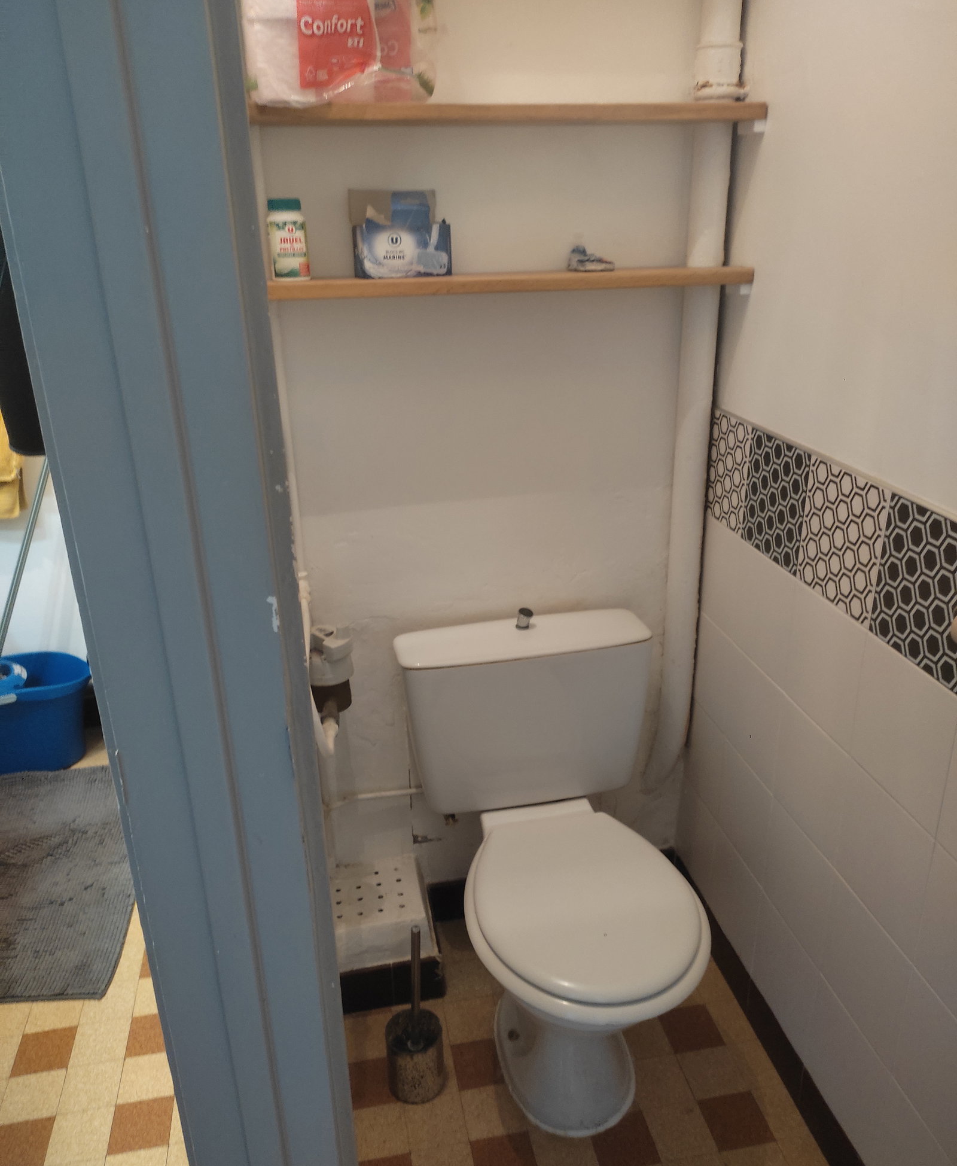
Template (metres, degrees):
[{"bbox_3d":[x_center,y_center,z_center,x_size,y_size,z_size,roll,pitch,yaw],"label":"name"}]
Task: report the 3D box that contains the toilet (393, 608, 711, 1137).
[{"bbox_3d":[0.132,0.501,1.631,0.440,0.775,0.645,-5,22,-10],"label":"toilet"}]

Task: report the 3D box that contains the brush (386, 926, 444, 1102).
[{"bbox_3d":[-0.113,0.727,1.658,0.100,0.345,0.100,-5,22,-9],"label":"brush"}]

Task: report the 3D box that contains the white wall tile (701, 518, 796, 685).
[{"bbox_3d":[0.475,0.026,1.695,0.010,0.200,0.345,-5,22,-9],"label":"white wall tile"}]

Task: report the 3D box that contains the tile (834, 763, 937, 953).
[{"bbox_3d":[0.564,0.381,1.335,0.010,0.200,0.200,-5,22,-9],"label":"tile"}]

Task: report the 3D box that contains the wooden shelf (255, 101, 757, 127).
[{"bbox_3d":[0.037,-0.723,1.486,0.809,0.024,0.143,-5,22,-9],"label":"wooden shelf"}]

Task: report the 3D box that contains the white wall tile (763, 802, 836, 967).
[{"bbox_3d":[0.536,0.501,1.611,0.010,0.200,0.200,-5,22,-10],"label":"white wall tile"}]

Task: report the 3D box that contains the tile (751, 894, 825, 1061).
[{"bbox_3d":[0.540,0.689,1.686,0.010,0.200,0.200,-5,22,-10],"label":"tile"}]

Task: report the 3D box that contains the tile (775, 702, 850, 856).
[{"bbox_3d":[0.528,0.309,1.518,0.010,0.200,0.200,-5,22,-9],"label":"tile"}]

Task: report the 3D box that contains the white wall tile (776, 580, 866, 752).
[{"bbox_3d":[0.529,0.125,1.460,0.010,0.200,0.200,-5,22,-10],"label":"white wall tile"}]

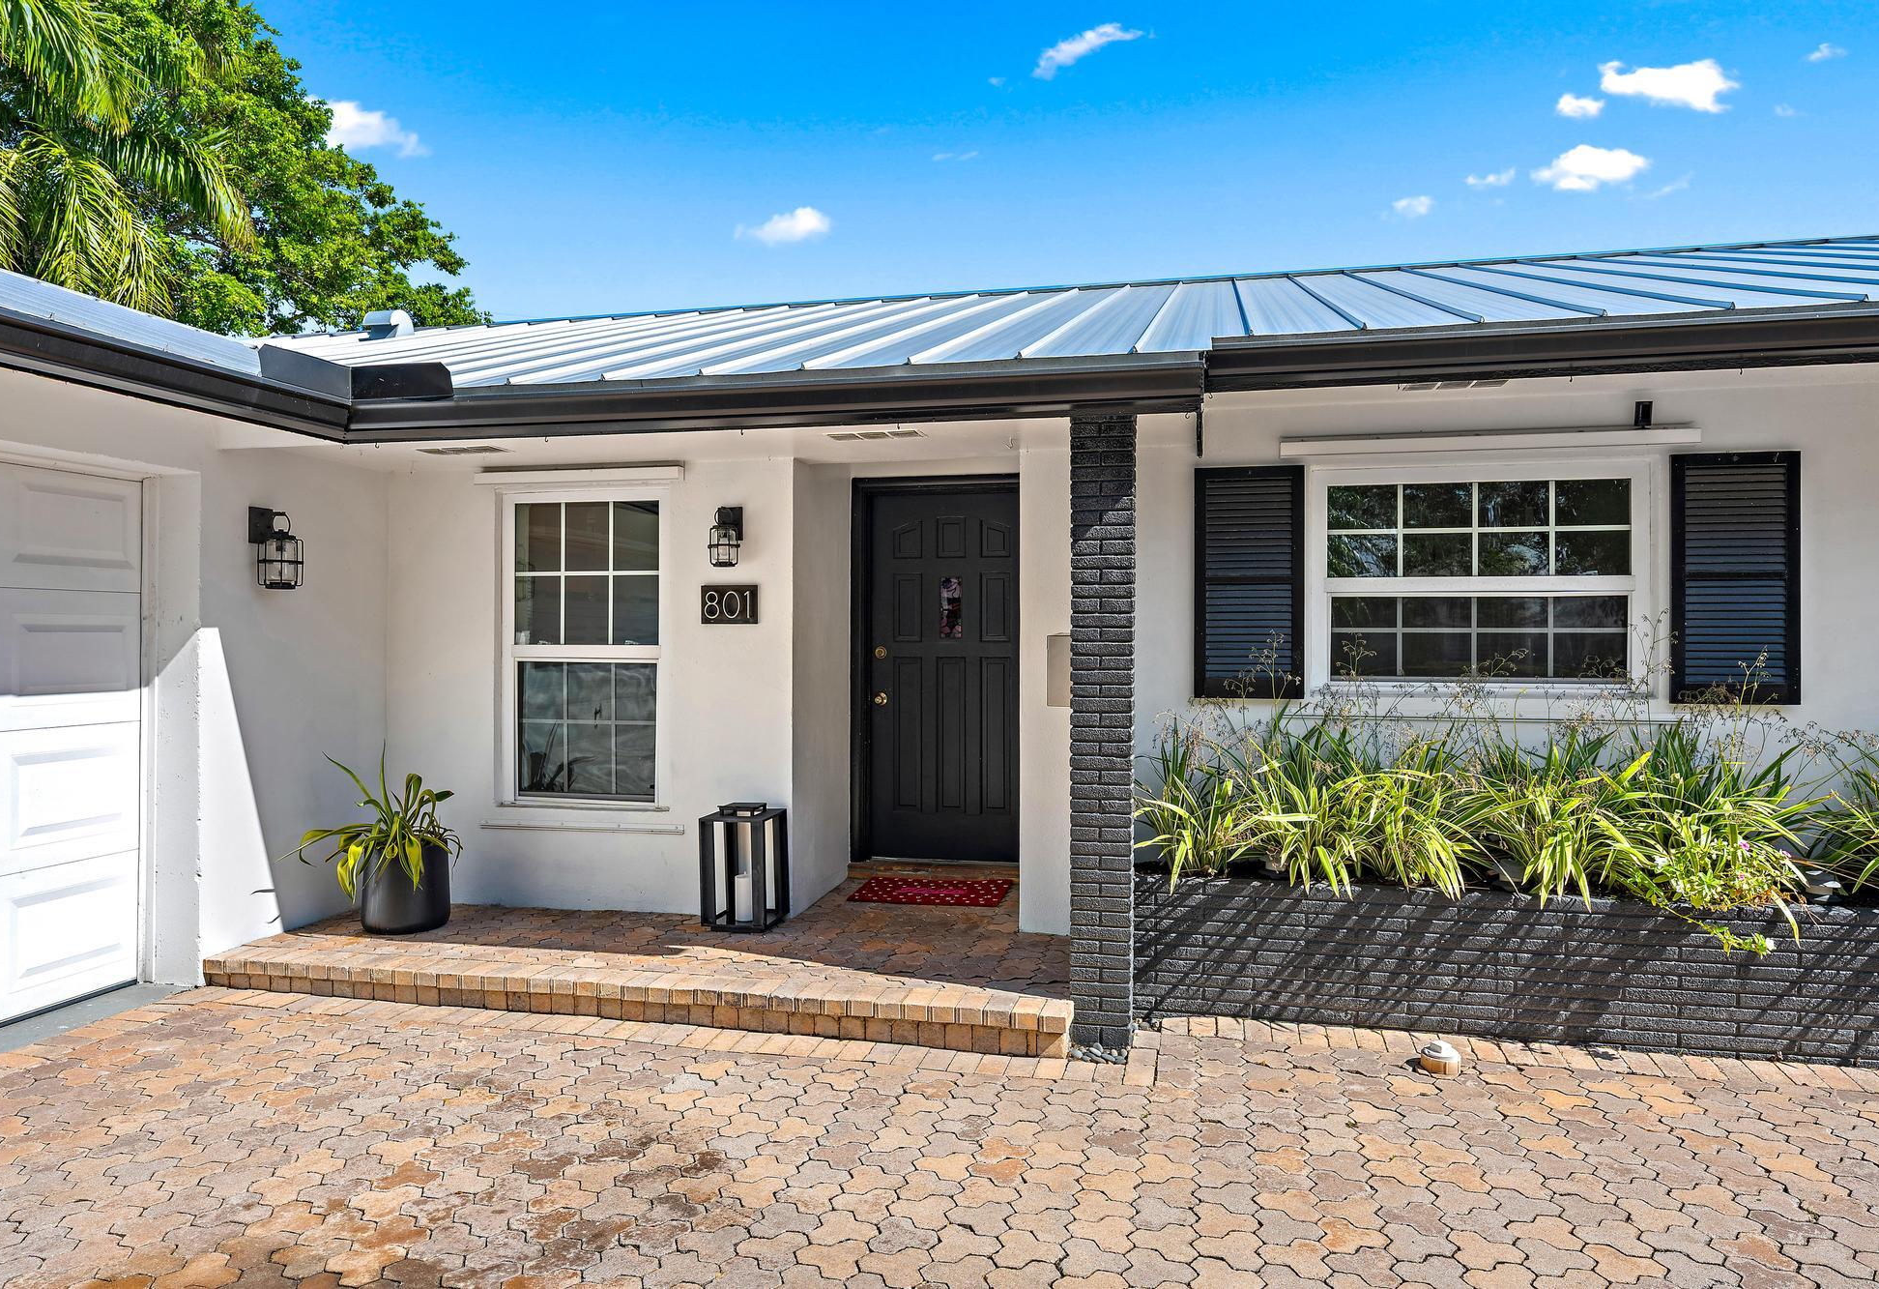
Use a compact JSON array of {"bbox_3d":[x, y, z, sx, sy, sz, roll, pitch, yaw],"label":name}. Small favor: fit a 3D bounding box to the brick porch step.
[{"bbox_3d":[-1.246,1.375,4.768,3.570,0.142,0.520,0,0,12],"label":"brick porch step"}]

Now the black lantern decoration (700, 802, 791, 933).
[{"bbox_3d":[-0.889,1.018,5.430,0.305,0.565,0.310,0,0,12],"label":"black lantern decoration"}]

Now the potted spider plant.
[{"bbox_3d":[-2.557,0.887,5.441,0.660,0.810,0.580,0,0,12],"label":"potted spider plant"}]

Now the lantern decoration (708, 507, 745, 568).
[{"bbox_3d":[-1.020,-0.509,5.606,0.143,0.290,0.175,0,0,12],"label":"lantern decoration"}]

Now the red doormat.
[{"bbox_3d":[-0.036,1.286,6.164,0.765,0.015,0.580,0,0,8],"label":"red doormat"}]

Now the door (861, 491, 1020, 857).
[{"bbox_3d":[0.050,0.177,6.543,0.930,2.060,0.070,0,0,12],"label":"door"}]

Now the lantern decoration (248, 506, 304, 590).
[{"bbox_3d":[-2.886,-0.420,5.172,0.187,0.355,0.165,0,0,12],"label":"lantern decoration"}]

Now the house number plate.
[{"bbox_3d":[-1.003,-0.189,5.625,0.290,0.187,0.030,0,0,12],"label":"house number plate"}]

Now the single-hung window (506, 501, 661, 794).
[{"bbox_3d":[-1.750,0.008,5.824,0.850,1.490,0.100,0,0,12],"label":"single-hung window"}]

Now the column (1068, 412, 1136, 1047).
[{"bbox_3d":[0.614,0.311,4.423,0.220,2.320,0.220,0,0,12],"label":"column"}]

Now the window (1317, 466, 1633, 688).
[{"bbox_3d":[2.305,-0.283,5.051,1.310,0.930,0.090,0,0,12],"label":"window"}]

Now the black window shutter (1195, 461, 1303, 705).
[{"bbox_3d":[1.356,-0.267,5.171,0.463,1.005,0.040,0,0,12],"label":"black window shutter"}]

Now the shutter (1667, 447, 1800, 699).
[{"bbox_3d":[3.214,-0.264,4.776,0.466,1.005,0.040,0,0,12],"label":"shutter"}]

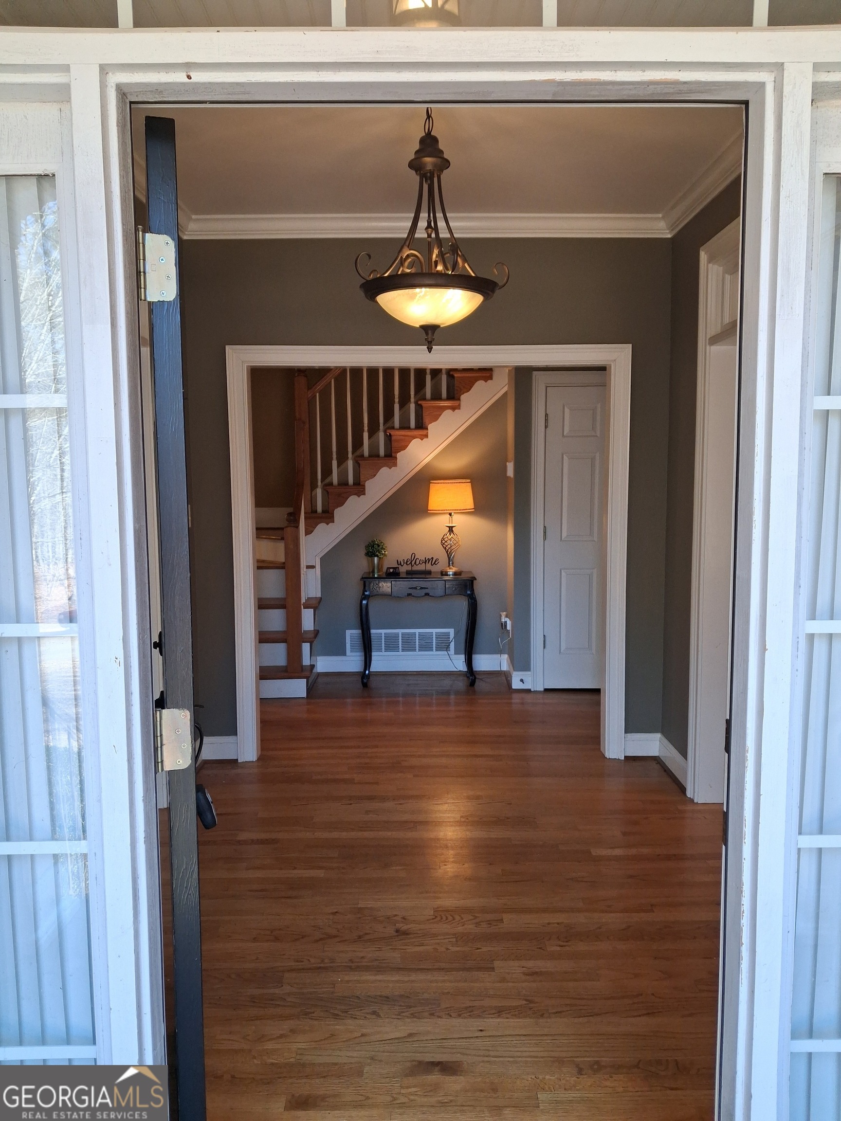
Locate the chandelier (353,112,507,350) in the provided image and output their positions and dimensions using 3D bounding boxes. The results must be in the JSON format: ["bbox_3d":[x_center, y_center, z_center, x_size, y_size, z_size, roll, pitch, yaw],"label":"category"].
[{"bbox_3d":[0.030,-1.073,2.787,0.490,0.805,0.490,0,6,0],"label":"chandelier"}]

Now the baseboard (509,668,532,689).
[{"bbox_3d":[0.689,0.819,5.976,0.135,0.130,0.020,0,6,0],"label":"baseboard"}]

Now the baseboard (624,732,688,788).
[{"bbox_3d":[1.150,0.985,4.320,0.192,0.135,0.450,0,6,0],"label":"baseboard"}]

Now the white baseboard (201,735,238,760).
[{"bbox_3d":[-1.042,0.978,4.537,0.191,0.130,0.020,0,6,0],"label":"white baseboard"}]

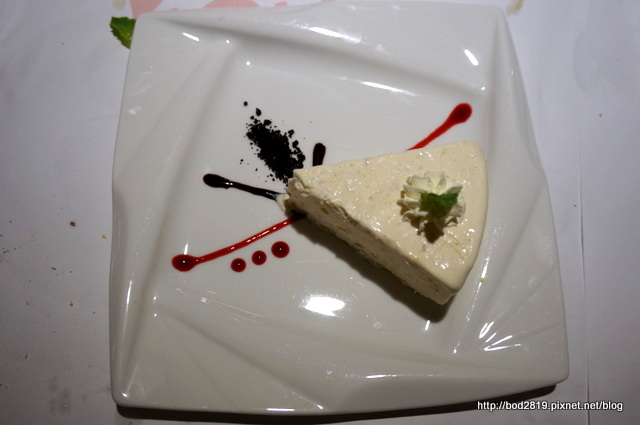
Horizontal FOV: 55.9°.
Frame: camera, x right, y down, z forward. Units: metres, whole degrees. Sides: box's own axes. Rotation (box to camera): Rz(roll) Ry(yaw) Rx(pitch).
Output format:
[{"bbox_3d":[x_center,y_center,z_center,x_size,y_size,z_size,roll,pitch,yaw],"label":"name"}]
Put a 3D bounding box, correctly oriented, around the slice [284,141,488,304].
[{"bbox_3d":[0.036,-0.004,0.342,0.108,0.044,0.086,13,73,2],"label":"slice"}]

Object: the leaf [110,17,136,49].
[{"bbox_3d":[-0.126,-0.120,0.406,0.032,0.007,0.023,36,75,9],"label":"leaf"}]

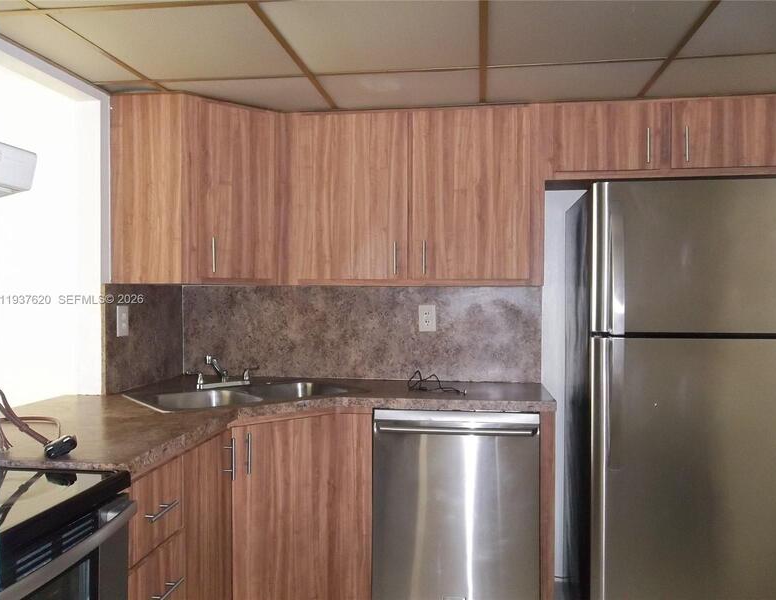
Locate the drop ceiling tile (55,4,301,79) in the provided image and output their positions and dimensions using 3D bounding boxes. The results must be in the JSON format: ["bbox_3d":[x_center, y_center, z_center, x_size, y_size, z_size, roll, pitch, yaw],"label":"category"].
[{"bbox_3d":[-0.623,-0.823,2.005,0.600,0.020,0.600,0,1,8],"label":"drop ceiling tile"}]

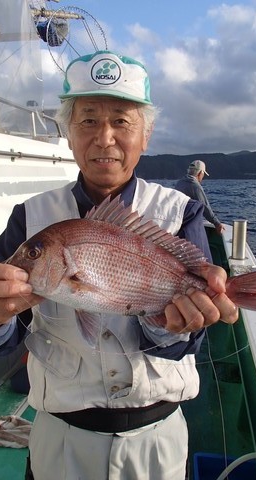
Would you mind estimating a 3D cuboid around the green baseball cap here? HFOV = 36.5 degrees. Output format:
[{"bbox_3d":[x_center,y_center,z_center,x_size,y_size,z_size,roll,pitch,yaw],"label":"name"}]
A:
[{"bbox_3d":[-0.047,-0.357,0.850,0.190,0.122,0.260,3,17,0],"label":"green baseball cap"}]

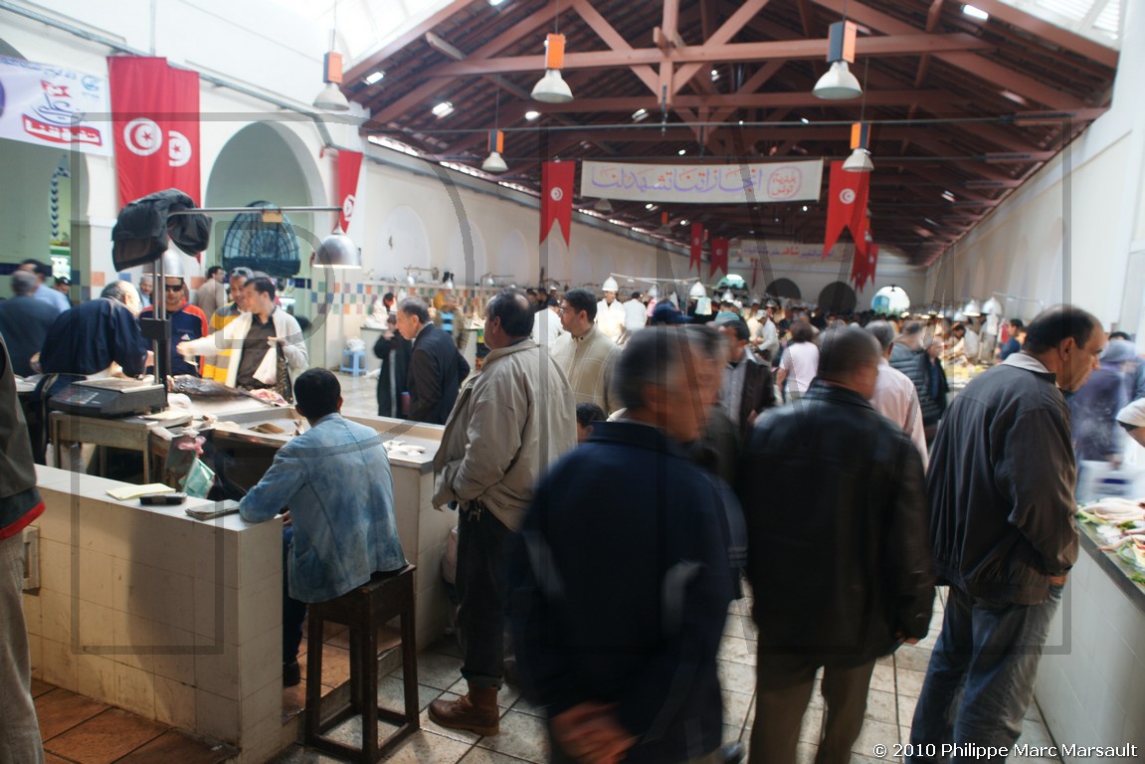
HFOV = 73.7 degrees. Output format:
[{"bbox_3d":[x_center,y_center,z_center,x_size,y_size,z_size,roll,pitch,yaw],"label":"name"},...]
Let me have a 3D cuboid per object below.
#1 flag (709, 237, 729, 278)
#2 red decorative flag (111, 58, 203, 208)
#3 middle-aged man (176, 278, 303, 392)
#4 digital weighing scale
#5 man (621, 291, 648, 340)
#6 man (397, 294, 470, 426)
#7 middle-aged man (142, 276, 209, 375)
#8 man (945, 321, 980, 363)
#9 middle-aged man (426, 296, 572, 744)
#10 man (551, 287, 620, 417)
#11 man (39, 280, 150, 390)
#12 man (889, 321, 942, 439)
[{"bbox_3d":[5.650,-4.766,29.500,0.700,1.550,0.060,6,7,21],"label":"flag"},{"bbox_3d":[-6.048,-3.232,11.000,1.200,2.600,0.150,0,7,-23],"label":"red decorative flag"},{"bbox_3d":[-2.175,0.181,5.095,0.800,1.760,0.500,5,7,16],"label":"middle-aged man"},{"bbox_3d":[-2.231,0.077,3.678,0.350,0.120,0.390,5,7,16],"label":"digital weighing scale"},{"bbox_3d":[1.035,-0.683,13.204,0.480,1.739,0.310,5,7,17],"label":"man"},{"bbox_3d":[-0.822,0.323,4.447,0.420,1.630,0.500,7,8,30],"label":"man"},{"bbox_3d":[-2.856,0.091,5.503,0.510,1.724,0.310,1,7,-18],"label":"middle-aged man"},{"bbox_3d":[5.990,-0.159,11.852,0.600,1.580,0.500,3,7,-3],"label":"man"},{"bbox_3d":[-0.281,0.483,3.060,0.440,1.700,0.530,7,7,25],"label":"middle-aged man"},{"bbox_3d":[0.037,0.368,4.307,0.510,1.786,0.320,9,9,38],"label":"man"},{"bbox_3d":[-2.764,0.208,4.405,0.680,1.600,0.520,0,7,-28],"label":"man"},{"bbox_3d":[2.796,0.318,6.336,0.520,1.650,0.360,9,8,38],"label":"man"}]

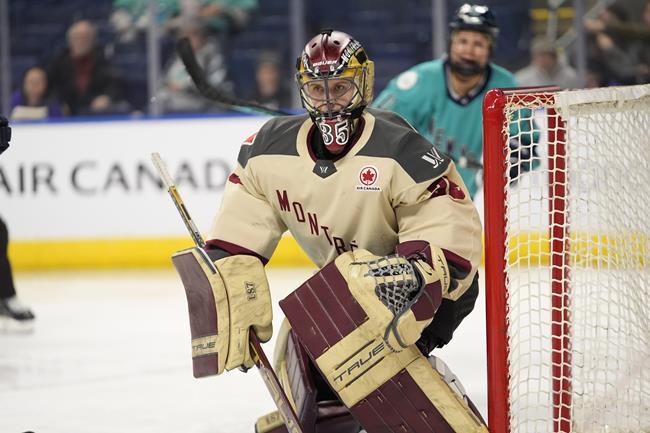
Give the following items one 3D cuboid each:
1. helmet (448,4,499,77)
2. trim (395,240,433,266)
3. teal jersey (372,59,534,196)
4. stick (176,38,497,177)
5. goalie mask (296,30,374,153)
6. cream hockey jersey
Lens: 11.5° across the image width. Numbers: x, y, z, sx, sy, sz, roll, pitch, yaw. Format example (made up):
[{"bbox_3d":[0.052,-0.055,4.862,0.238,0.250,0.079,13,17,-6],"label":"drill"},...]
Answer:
[{"bbox_3d":[0.621,-0.735,13.500,0.210,0.280,0.270,7,9,8],"label":"helmet"},{"bbox_3d":[0.262,0.111,9.450,0.112,0.080,0.060,-1,2,-6],"label":"trim"},{"bbox_3d":[0.537,-0.358,13.600,0.720,0.600,0.420,0,15,0],"label":"teal jersey"},{"bbox_3d":[0.127,-0.440,13.300,1.636,0.246,0.070,14,19,-19],"label":"stick"},{"bbox_3d":[0.031,-0.367,9.500,0.225,0.330,0.280,-1,6,16],"label":"goalie mask"},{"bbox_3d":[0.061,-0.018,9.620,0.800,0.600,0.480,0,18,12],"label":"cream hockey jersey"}]

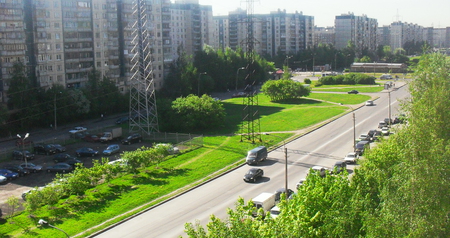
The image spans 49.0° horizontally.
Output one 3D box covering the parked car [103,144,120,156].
[{"bbox_3d":[-23.413,6.443,102.212,1.700,1.520,4.000,3,10,23],"label":"parked car"}]

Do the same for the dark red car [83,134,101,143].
[{"bbox_3d":[-30.740,4.569,114.679,4.200,1.430,1.700,3,10,25],"label":"dark red car"}]

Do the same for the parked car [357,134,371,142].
[{"bbox_3d":[31.166,4.331,110.373,1.750,1.450,4.300,4,10,28],"label":"parked car"}]

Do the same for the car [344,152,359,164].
[{"bbox_3d":[23.917,7.450,93.234,1.700,1.450,4.250,6,12,30],"label":"car"}]

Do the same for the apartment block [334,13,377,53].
[{"bbox_3d":[112.819,-68.200,417.442,16.009,37.000,93.360,5,11,26],"label":"apartment block"}]

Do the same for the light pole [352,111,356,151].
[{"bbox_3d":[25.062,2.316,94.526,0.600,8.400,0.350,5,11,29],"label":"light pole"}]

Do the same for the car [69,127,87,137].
[{"bbox_3d":[-34.193,2.614,115.386,1.650,1.420,4.100,5,11,29],"label":"car"}]

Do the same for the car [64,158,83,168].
[{"bbox_3d":[-27.469,8.175,90.399,4.300,1.450,1.720,3,11,20],"label":"car"}]

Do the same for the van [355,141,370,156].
[{"bbox_3d":[27.748,5.953,99.753,1.950,2.100,4.900,6,12,30],"label":"van"}]

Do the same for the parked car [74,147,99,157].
[{"bbox_3d":[-28.092,6.772,100.844,4.400,1.450,1.720,1,9,13],"label":"parked car"}]

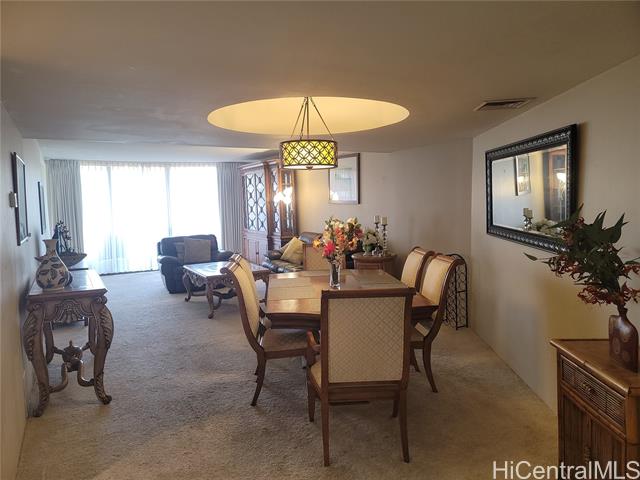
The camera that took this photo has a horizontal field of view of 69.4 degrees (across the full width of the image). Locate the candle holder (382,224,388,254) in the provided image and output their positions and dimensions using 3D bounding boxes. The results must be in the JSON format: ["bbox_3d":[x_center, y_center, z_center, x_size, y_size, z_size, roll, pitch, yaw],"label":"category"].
[{"bbox_3d":[0.951,-0.019,6.742,0.100,0.503,0.100,-1,5,-6],"label":"candle holder"}]

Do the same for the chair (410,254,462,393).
[{"bbox_3d":[0.737,0.678,3.835,0.720,1.040,0.510,-1,5,-6],"label":"chair"}]

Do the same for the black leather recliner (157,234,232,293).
[{"bbox_3d":[-2.232,0.390,8.291,1.280,0.900,0.900,-4,5,-30],"label":"black leather recliner"}]

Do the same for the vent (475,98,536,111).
[{"bbox_3d":[1.390,-1.028,3.508,0.370,0.030,0.410,0,5,3],"label":"vent"}]

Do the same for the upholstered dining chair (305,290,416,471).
[{"bbox_3d":[0.246,0.727,2.709,0.590,1.030,0.720,-1,5,-4],"label":"upholstered dining chair"}]

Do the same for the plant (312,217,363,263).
[{"bbox_3d":[0.144,0.004,3.800,0.380,0.380,0.360,-1,5,-5],"label":"plant"}]

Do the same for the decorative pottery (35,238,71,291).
[{"bbox_3d":[-2.124,0.196,3.687,0.270,0.402,0.270,-1,5,-6],"label":"decorative pottery"}]

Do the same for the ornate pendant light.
[{"bbox_3d":[-0.103,-0.934,4.057,0.498,0.654,0.498,-1,5,-6],"label":"ornate pendant light"}]

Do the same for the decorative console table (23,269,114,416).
[{"bbox_3d":[-2.075,0.770,3.818,0.520,0.850,1.200,-4,5,-30],"label":"decorative console table"}]

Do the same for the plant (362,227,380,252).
[{"bbox_3d":[0.730,0.014,6.550,0.260,0.330,0.250,-1,5,-5],"label":"plant"}]

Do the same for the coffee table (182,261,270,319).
[{"bbox_3d":[-1.401,0.691,6.790,0.920,0.510,1.400,-4,5,-30],"label":"coffee table"}]

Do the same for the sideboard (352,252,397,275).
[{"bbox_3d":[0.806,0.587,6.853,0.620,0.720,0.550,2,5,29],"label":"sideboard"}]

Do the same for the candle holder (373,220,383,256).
[{"bbox_3d":[0.861,-0.044,6.921,0.115,0.526,0.115,-1,5,-6],"label":"candle holder"}]

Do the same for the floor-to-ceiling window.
[{"bbox_3d":[-3.716,-0.516,10.425,3.000,2.400,0.140,-4,5,-30],"label":"floor-to-ceiling window"}]

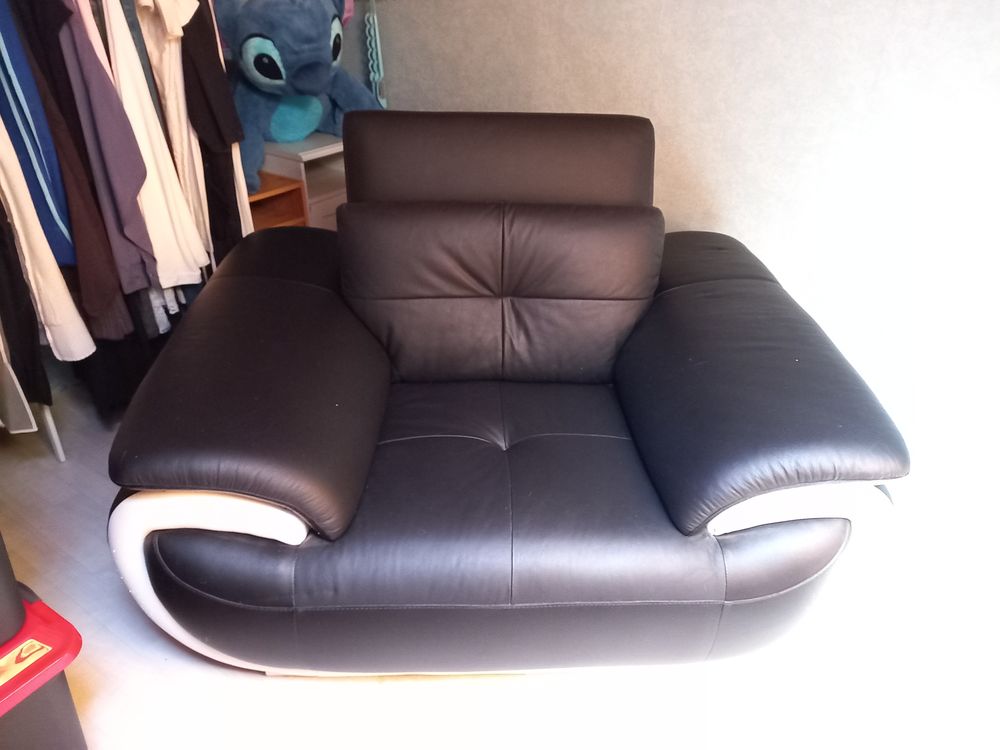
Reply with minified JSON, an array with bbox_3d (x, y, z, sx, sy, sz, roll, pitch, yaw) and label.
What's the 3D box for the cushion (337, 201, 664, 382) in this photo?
[{"bbox_3d":[0.005,-0.185,1.645,0.680,0.410,0.200,-1,18,-2],"label":"cushion"}]

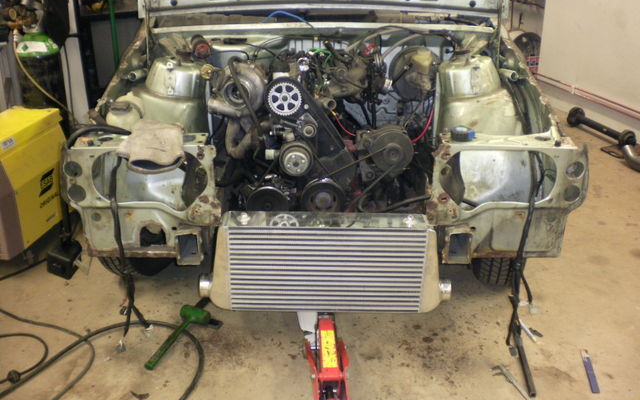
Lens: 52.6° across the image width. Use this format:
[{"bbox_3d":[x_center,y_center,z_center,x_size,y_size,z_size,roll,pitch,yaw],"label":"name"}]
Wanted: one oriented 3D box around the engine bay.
[{"bbox_3d":[-0.020,-0.300,2.360,1.330,0.520,0.880,0,23,0],"label":"engine bay"}]

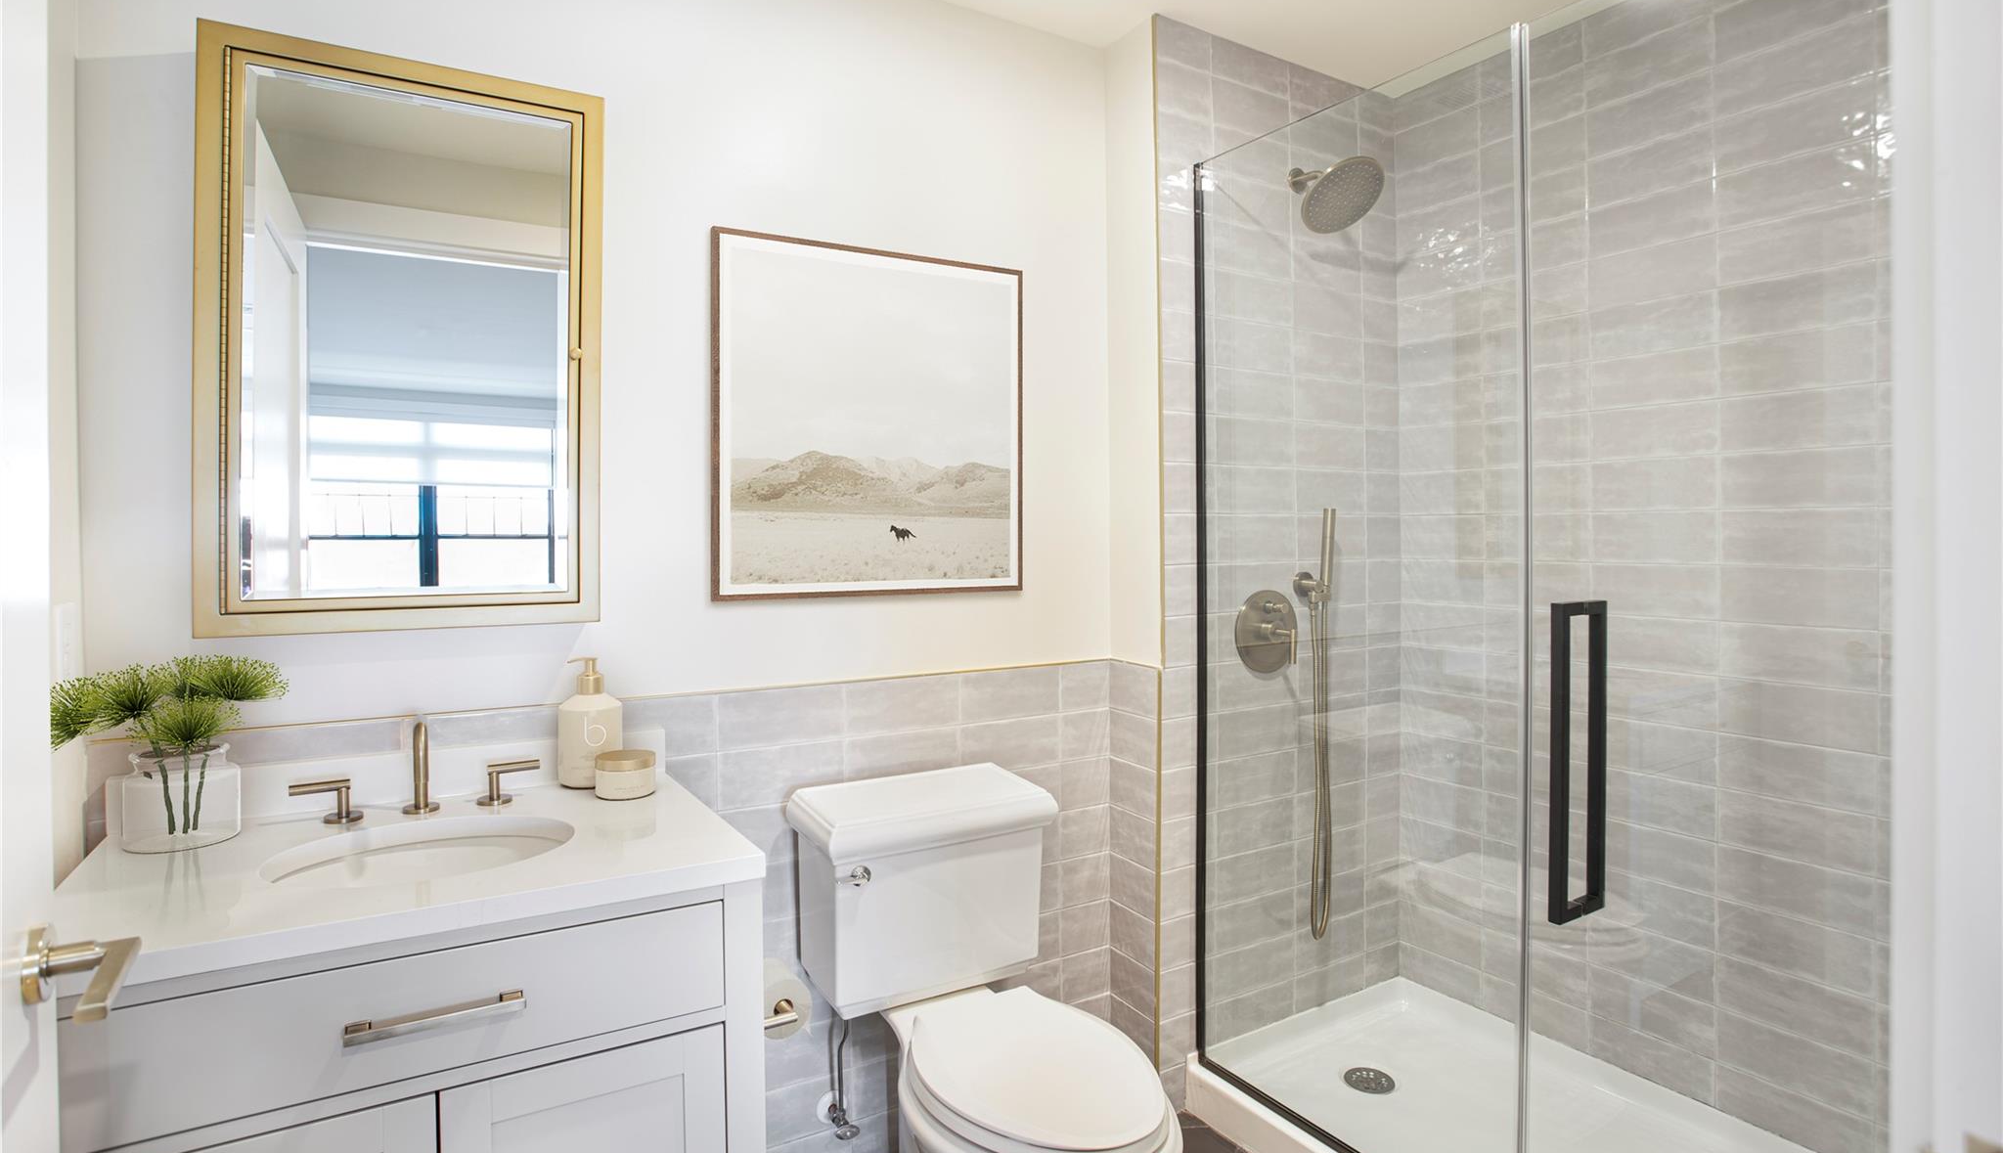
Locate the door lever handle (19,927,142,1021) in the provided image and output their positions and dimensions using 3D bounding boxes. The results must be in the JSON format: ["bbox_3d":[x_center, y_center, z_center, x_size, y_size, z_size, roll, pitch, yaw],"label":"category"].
[{"bbox_3d":[-0.778,0.333,0.793,0.067,0.066,0.148,-1,1,-32],"label":"door lever handle"}]

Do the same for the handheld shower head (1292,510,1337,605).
[{"bbox_3d":[0.790,-0.047,2.370,0.068,0.250,0.090,-1,1,-32],"label":"handheld shower head"}]

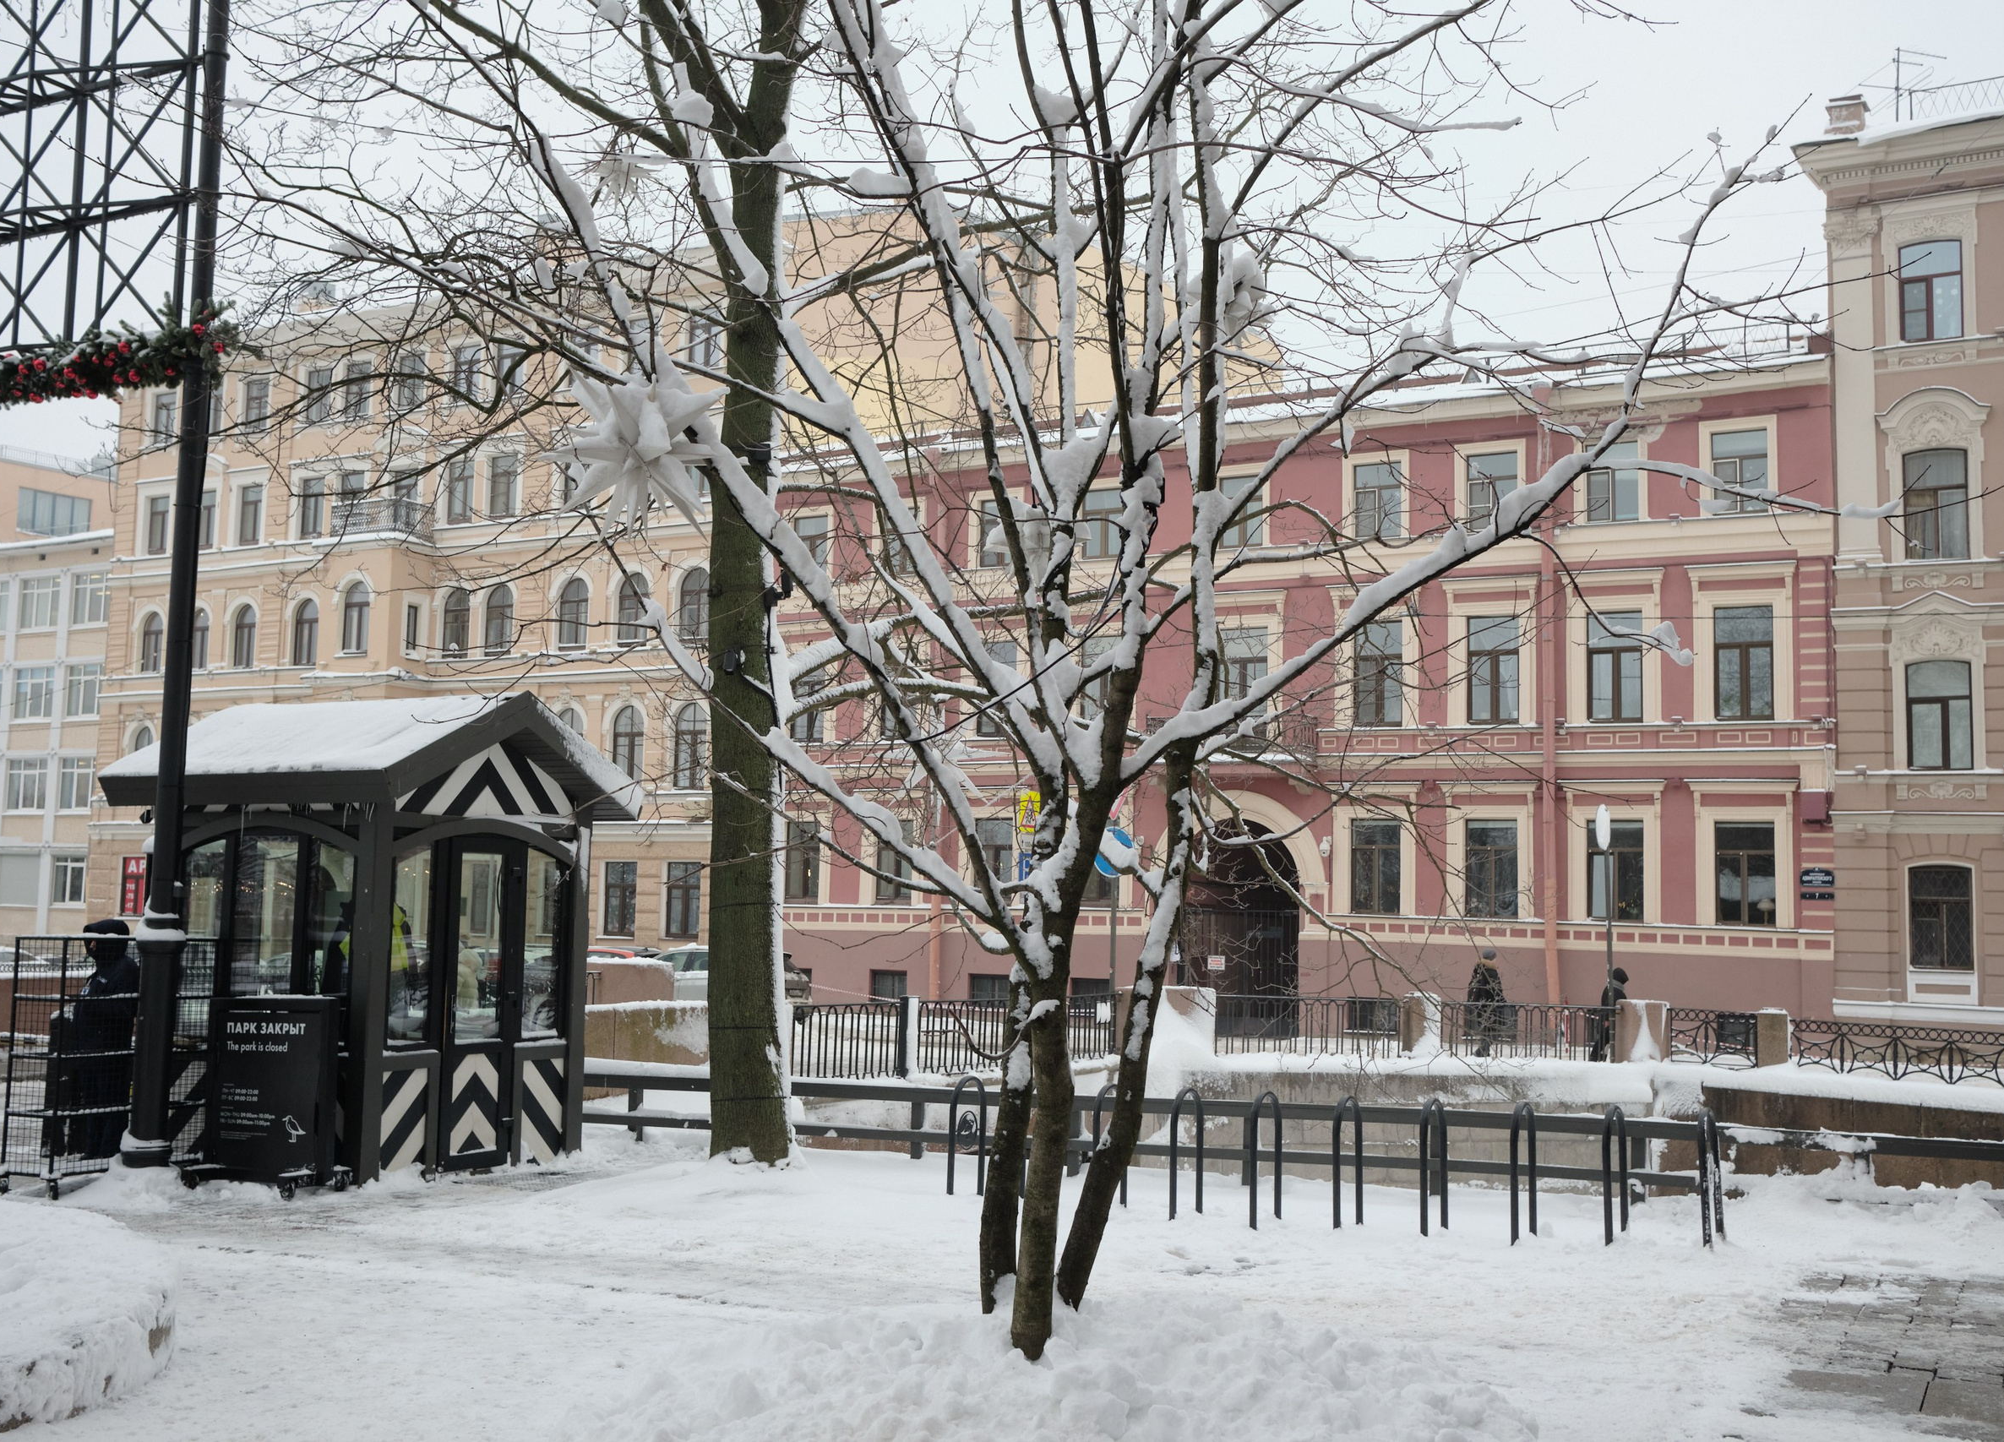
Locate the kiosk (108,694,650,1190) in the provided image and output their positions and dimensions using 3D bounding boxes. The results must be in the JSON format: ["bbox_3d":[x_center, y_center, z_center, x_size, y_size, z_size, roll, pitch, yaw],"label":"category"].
[{"bbox_3d":[-4.737,1.542,15.825,2.982,3.404,2.603,-2,-7,31],"label":"kiosk"}]

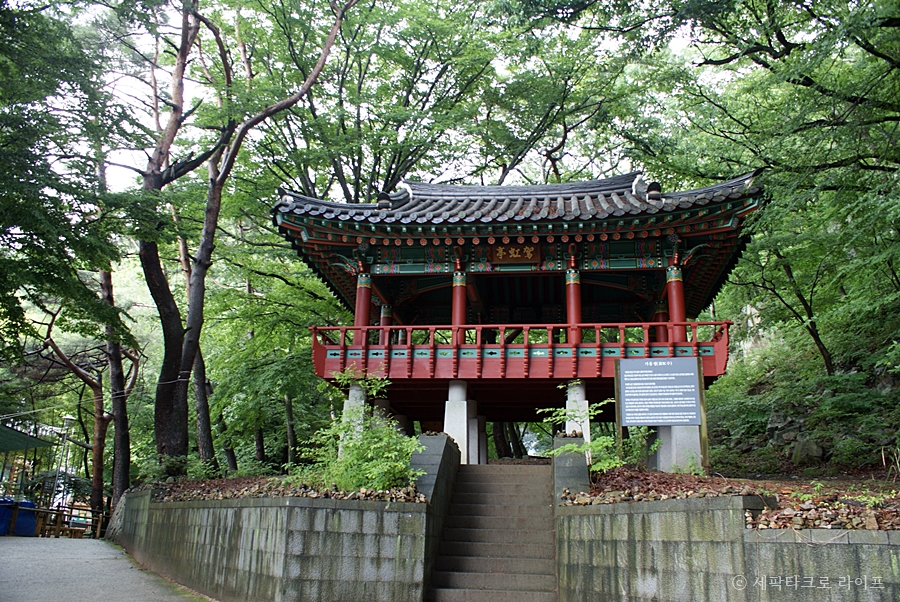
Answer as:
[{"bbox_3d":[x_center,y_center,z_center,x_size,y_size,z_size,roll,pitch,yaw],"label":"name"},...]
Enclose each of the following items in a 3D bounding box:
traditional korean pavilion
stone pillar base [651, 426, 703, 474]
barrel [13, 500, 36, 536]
[{"bbox_3d":[1.593,0.374,15.489,9.126,7.376,6.858,-1,-20,8],"label":"traditional korean pavilion"},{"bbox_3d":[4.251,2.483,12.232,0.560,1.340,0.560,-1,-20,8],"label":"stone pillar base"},{"bbox_3d":[-10.672,5.445,16.907,0.590,0.870,0.590,-1,-20,8],"label":"barrel"}]

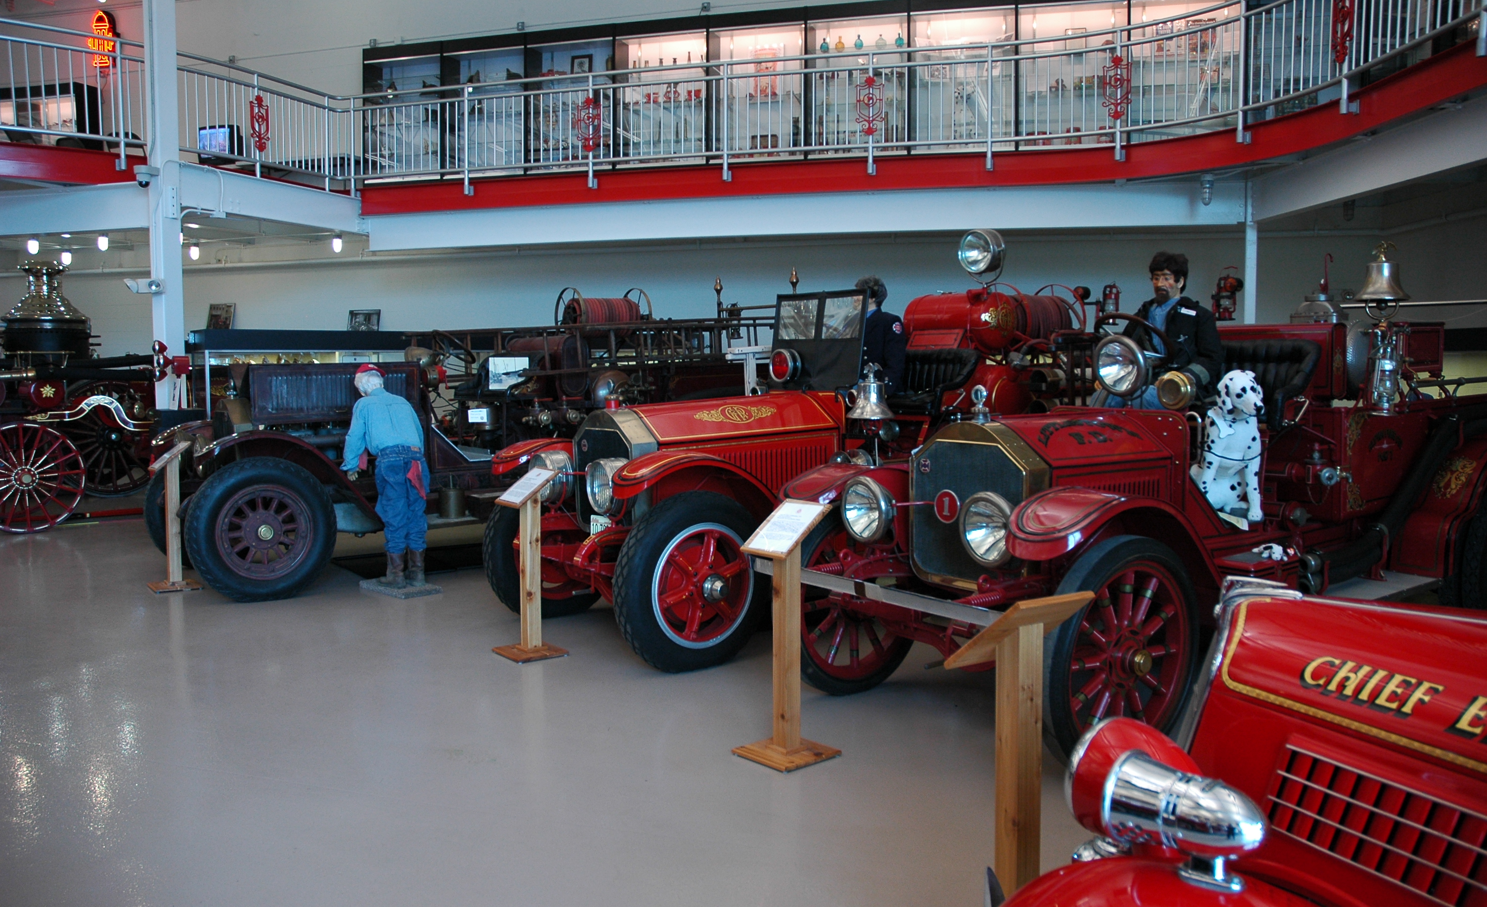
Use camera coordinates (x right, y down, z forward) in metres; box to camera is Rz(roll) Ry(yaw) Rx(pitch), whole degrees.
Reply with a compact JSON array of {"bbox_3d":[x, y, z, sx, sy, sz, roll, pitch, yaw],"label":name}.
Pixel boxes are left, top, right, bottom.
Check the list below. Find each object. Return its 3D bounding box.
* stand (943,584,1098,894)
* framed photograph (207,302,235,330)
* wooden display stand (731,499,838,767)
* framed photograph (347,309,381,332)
[{"bbox_3d":[0.697,0.885,2.840,0.324,1.074,0.324,-2,5,-33],"label":"stand"},{"bbox_3d":[-4.964,-1.279,10.582,0.300,0.285,0.030,2,-8,18],"label":"framed photograph"},{"bbox_3d":[0.186,0.752,4.672,0.324,1.074,0.324,-3,5,-43],"label":"wooden display stand"},{"bbox_3d":[-3.739,-1.284,10.983,0.350,0.265,0.030,2,-8,18],"label":"framed photograph"}]

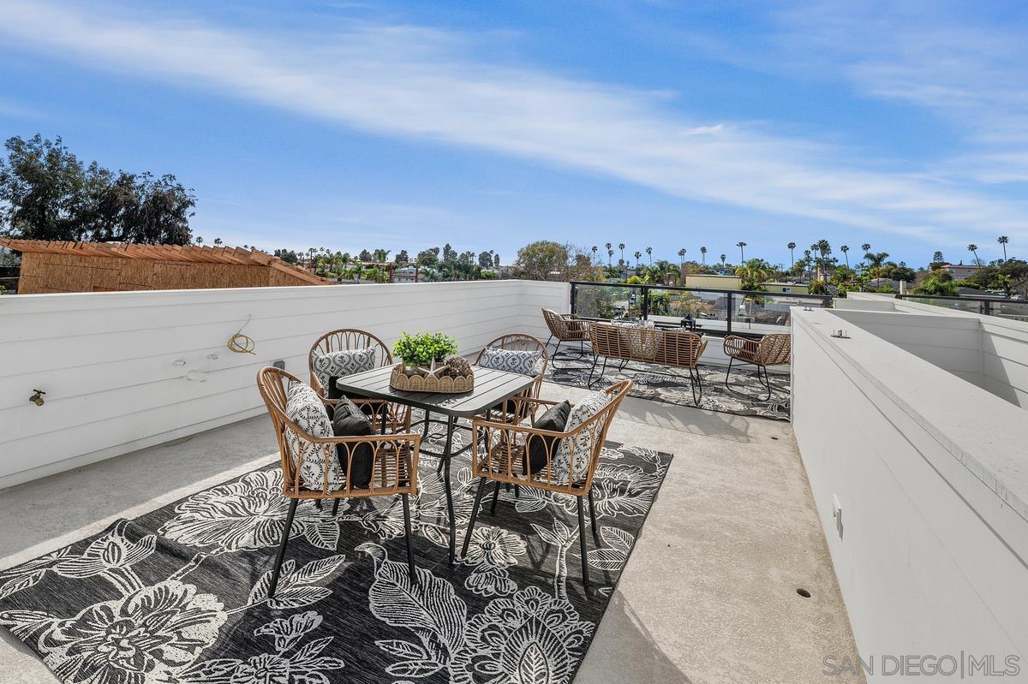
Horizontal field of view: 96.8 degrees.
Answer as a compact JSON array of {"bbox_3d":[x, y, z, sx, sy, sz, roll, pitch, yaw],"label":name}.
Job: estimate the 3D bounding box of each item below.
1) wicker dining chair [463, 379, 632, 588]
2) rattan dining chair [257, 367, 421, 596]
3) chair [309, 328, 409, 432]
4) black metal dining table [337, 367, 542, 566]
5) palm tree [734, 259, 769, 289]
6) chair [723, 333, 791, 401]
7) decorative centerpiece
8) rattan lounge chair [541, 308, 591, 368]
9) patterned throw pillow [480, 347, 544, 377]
[{"bbox_3d":[0.175,0.610,2.262,0.650,0.860,0.560,5,10,21],"label":"wicker dining chair"},{"bbox_3d":[-0.755,0.593,2.188,0.660,0.870,0.570,0,10,-9],"label":"rattan dining chair"},{"bbox_3d":[-1.035,0.425,3.143,0.570,0.870,0.640,-6,12,-37],"label":"chair"},{"bbox_3d":[-0.467,0.576,2.834,1.000,0.705,0.920,7,11,29],"label":"black metal dining table"},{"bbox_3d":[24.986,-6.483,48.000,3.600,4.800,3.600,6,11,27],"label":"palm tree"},{"bbox_3d":[2.942,0.228,5.311,0.660,0.750,0.660,-3,11,-27],"label":"chair"},{"bbox_3d":[-0.450,0.135,2.578,0.440,0.260,0.340,1,10,-3],"label":"decorative centerpiece"},{"bbox_3d":[0.773,-0.047,6.583,0.660,0.760,0.660,1,9,0],"label":"rattan lounge chair"},{"bbox_3d":[-0.051,0.256,3.308,0.450,0.420,0.140,5,-5,22],"label":"patterned throw pillow"}]

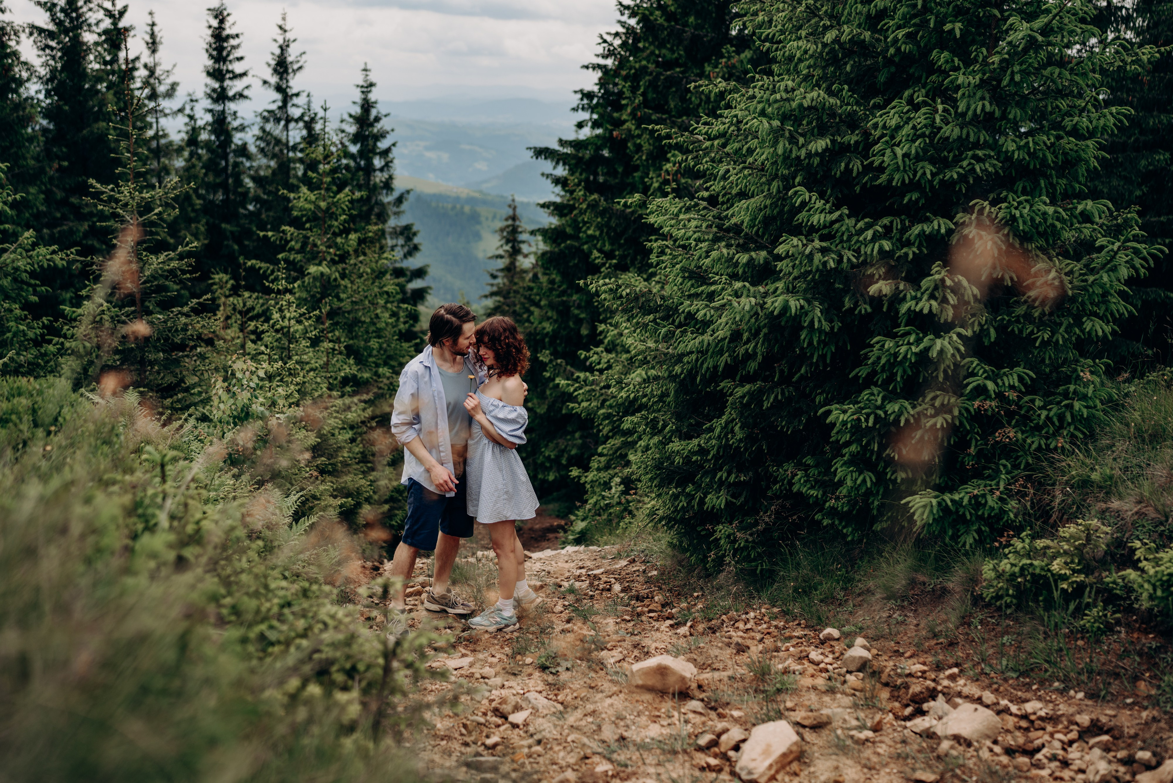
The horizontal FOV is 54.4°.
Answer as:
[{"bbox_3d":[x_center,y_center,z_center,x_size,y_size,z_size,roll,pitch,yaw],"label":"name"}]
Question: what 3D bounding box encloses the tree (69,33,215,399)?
[{"bbox_3d":[-2.821,-1.018,7.213,0.875,2.379,0.875,-4,16,-21],"label":"tree"}]

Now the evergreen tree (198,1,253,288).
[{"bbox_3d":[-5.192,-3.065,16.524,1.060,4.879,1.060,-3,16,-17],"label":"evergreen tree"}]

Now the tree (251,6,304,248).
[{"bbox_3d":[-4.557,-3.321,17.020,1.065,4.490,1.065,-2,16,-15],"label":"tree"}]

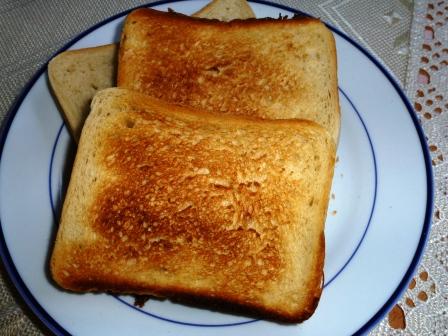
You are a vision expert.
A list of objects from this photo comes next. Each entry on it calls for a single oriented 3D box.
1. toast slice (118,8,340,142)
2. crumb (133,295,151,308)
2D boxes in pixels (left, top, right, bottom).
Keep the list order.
[{"bbox_3d":[0.002,-0.043,0.242,0.121,0.014,0.097,2,70,0],"label":"toast slice"},{"bbox_3d":[-0.040,0.064,0.206,0.008,0.005,0.006,1,63,0],"label":"crumb"}]

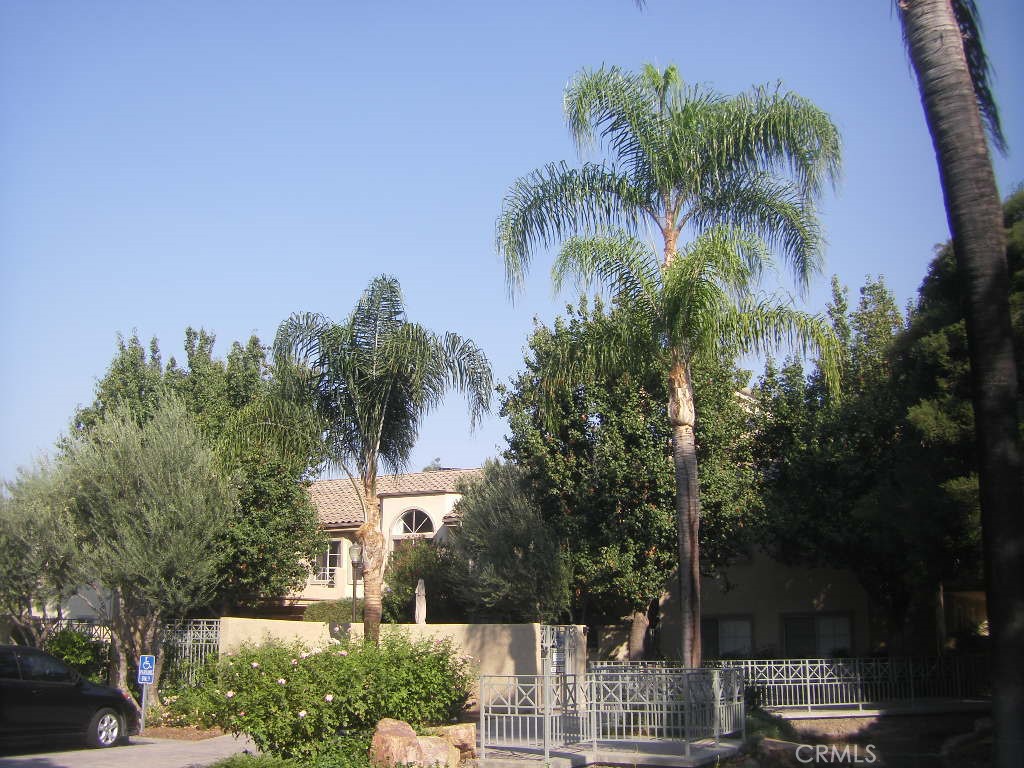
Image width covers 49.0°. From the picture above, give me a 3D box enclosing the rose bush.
[{"bbox_3d":[-2.830,4.536,16.610,4.500,1.770,2.700,0,-13,0],"label":"rose bush"}]

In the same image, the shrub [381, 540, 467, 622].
[{"bbox_3d":[-2.462,6.094,30.916,2.600,3.500,2.400,0,-13,0],"label":"shrub"}]

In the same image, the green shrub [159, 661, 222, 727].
[{"bbox_3d":[-5.587,5.395,19.594,1.150,1.200,1.000,0,-13,0],"label":"green shrub"}]

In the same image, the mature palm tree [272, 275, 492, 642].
[{"bbox_3d":[-2.497,2.070,21.673,4.400,8.700,4.300,0,-13,0],"label":"mature palm tree"}]

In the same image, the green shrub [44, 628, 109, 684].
[{"bbox_3d":[-8.202,5.463,21.219,1.350,1.680,1.200,0,-13,0],"label":"green shrub"}]

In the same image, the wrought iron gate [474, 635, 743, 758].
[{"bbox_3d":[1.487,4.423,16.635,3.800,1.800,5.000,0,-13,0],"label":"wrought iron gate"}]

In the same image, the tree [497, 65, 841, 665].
[{"bbox_3d":[2.960,-0.075,20.105,6.200,12.400,6.000,0,-13,0],"label":"tree"}]

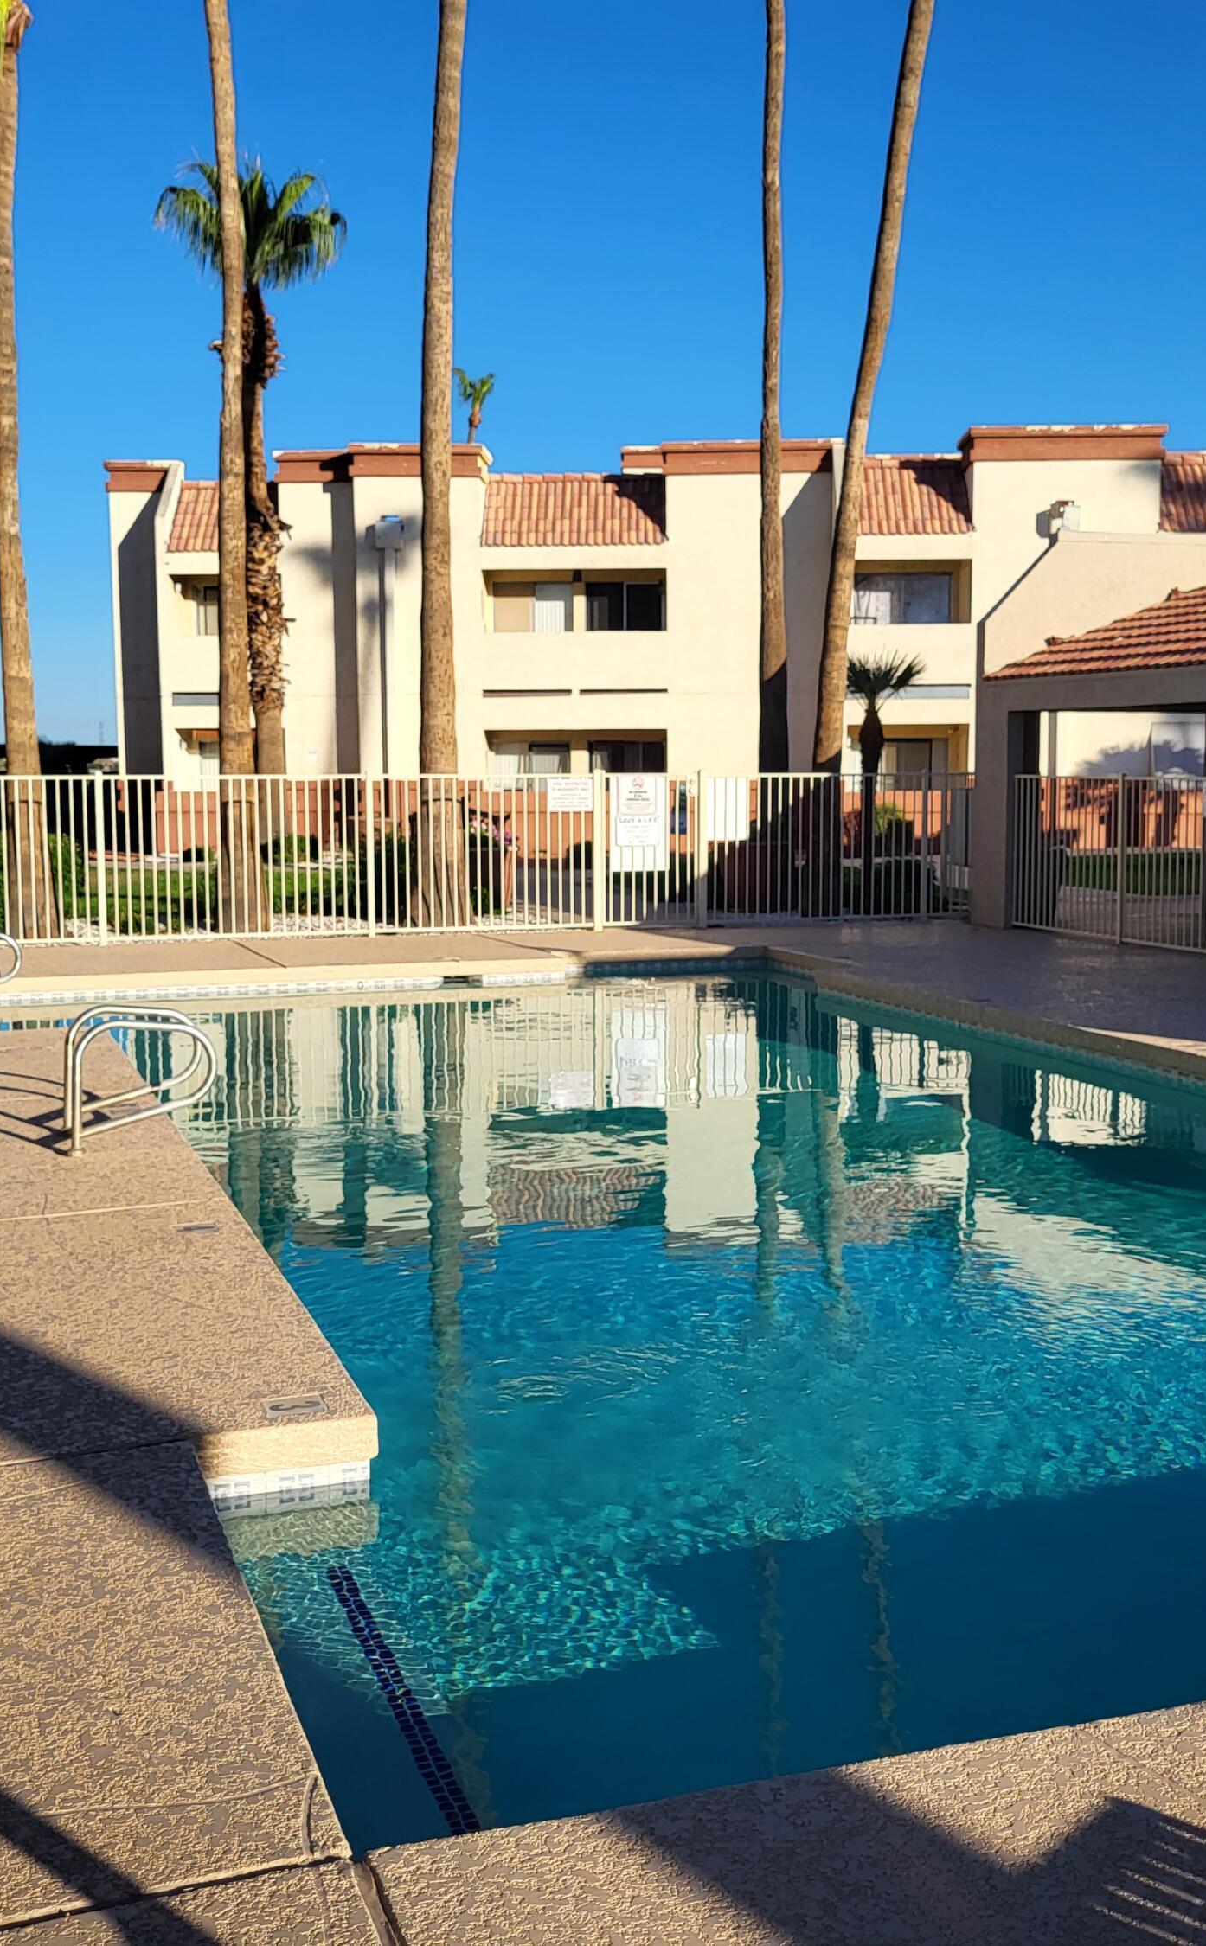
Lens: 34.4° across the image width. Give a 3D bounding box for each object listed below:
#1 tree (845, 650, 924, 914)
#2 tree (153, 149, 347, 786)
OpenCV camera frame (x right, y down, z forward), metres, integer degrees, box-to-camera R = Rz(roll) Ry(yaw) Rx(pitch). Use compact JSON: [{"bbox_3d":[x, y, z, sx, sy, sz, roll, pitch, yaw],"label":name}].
[{"bbox_3d":[2.951,-2.121,21.455,1.143,2.843,1.143,0,6,0],"label":"tree"},{"bbox_3d":[-5.683,-7.527,32.187,3.132,11.332,3.132,0,6,0],"label":"tree"}]

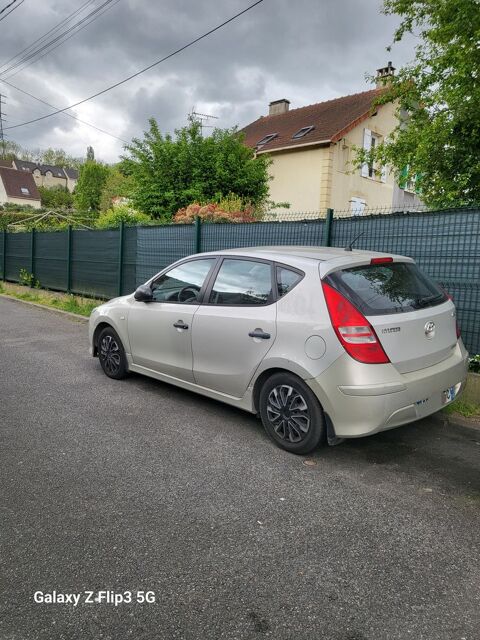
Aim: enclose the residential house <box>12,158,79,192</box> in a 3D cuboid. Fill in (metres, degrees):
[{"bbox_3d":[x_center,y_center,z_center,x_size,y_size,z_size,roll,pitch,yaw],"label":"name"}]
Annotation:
[{"bbox_3d":[-41.798,-30.253,102.775,15.000,8.000,9.000,-7,12,-42],"label":"residential house"}]

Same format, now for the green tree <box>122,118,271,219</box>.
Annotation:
[{"bbox_3d":[-1.155,-3.121,12.787,3.800,4.400,3.900,-8,12,-43],"label":"green tree"}]

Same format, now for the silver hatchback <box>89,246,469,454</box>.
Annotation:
[{"bbox_3d":[0.024,0.016,5.019,1.790,1.480,4.260,-8,12,-43],"label":"silver hatchback"}]

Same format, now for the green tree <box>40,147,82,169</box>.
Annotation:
[{"bbox_3d":[-45.220,-38.922,121.100,12.000,12.000,11.000,1,9,0],"label":"green tree"}]

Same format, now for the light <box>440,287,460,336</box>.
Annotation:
[{"bbox_3d":[1.776,-0.092,4.126,0.280,0.460,0.370,-8,12,-43],"label":"light"}]

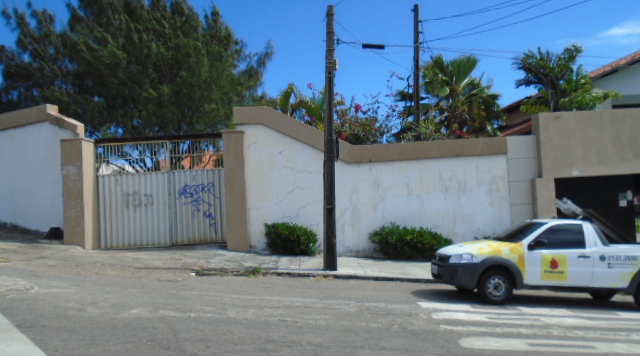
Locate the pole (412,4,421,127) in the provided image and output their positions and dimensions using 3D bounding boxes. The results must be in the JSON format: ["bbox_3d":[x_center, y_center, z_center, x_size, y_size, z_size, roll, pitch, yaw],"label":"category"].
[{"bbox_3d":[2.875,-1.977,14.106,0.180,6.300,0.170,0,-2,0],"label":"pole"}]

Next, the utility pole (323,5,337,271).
[{"bbox_3d":[0.243,-0.908,10.588,0.280,5.860,0.250,0,-2,0],"label":"utility pole"}]

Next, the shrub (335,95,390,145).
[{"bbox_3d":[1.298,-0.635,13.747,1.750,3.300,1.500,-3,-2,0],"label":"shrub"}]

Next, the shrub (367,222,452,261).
[{"bbox_3d":[2.335,1.638,12.400,2.050,0.950,1.100,-3,-2,0],"label":"shrub"}]

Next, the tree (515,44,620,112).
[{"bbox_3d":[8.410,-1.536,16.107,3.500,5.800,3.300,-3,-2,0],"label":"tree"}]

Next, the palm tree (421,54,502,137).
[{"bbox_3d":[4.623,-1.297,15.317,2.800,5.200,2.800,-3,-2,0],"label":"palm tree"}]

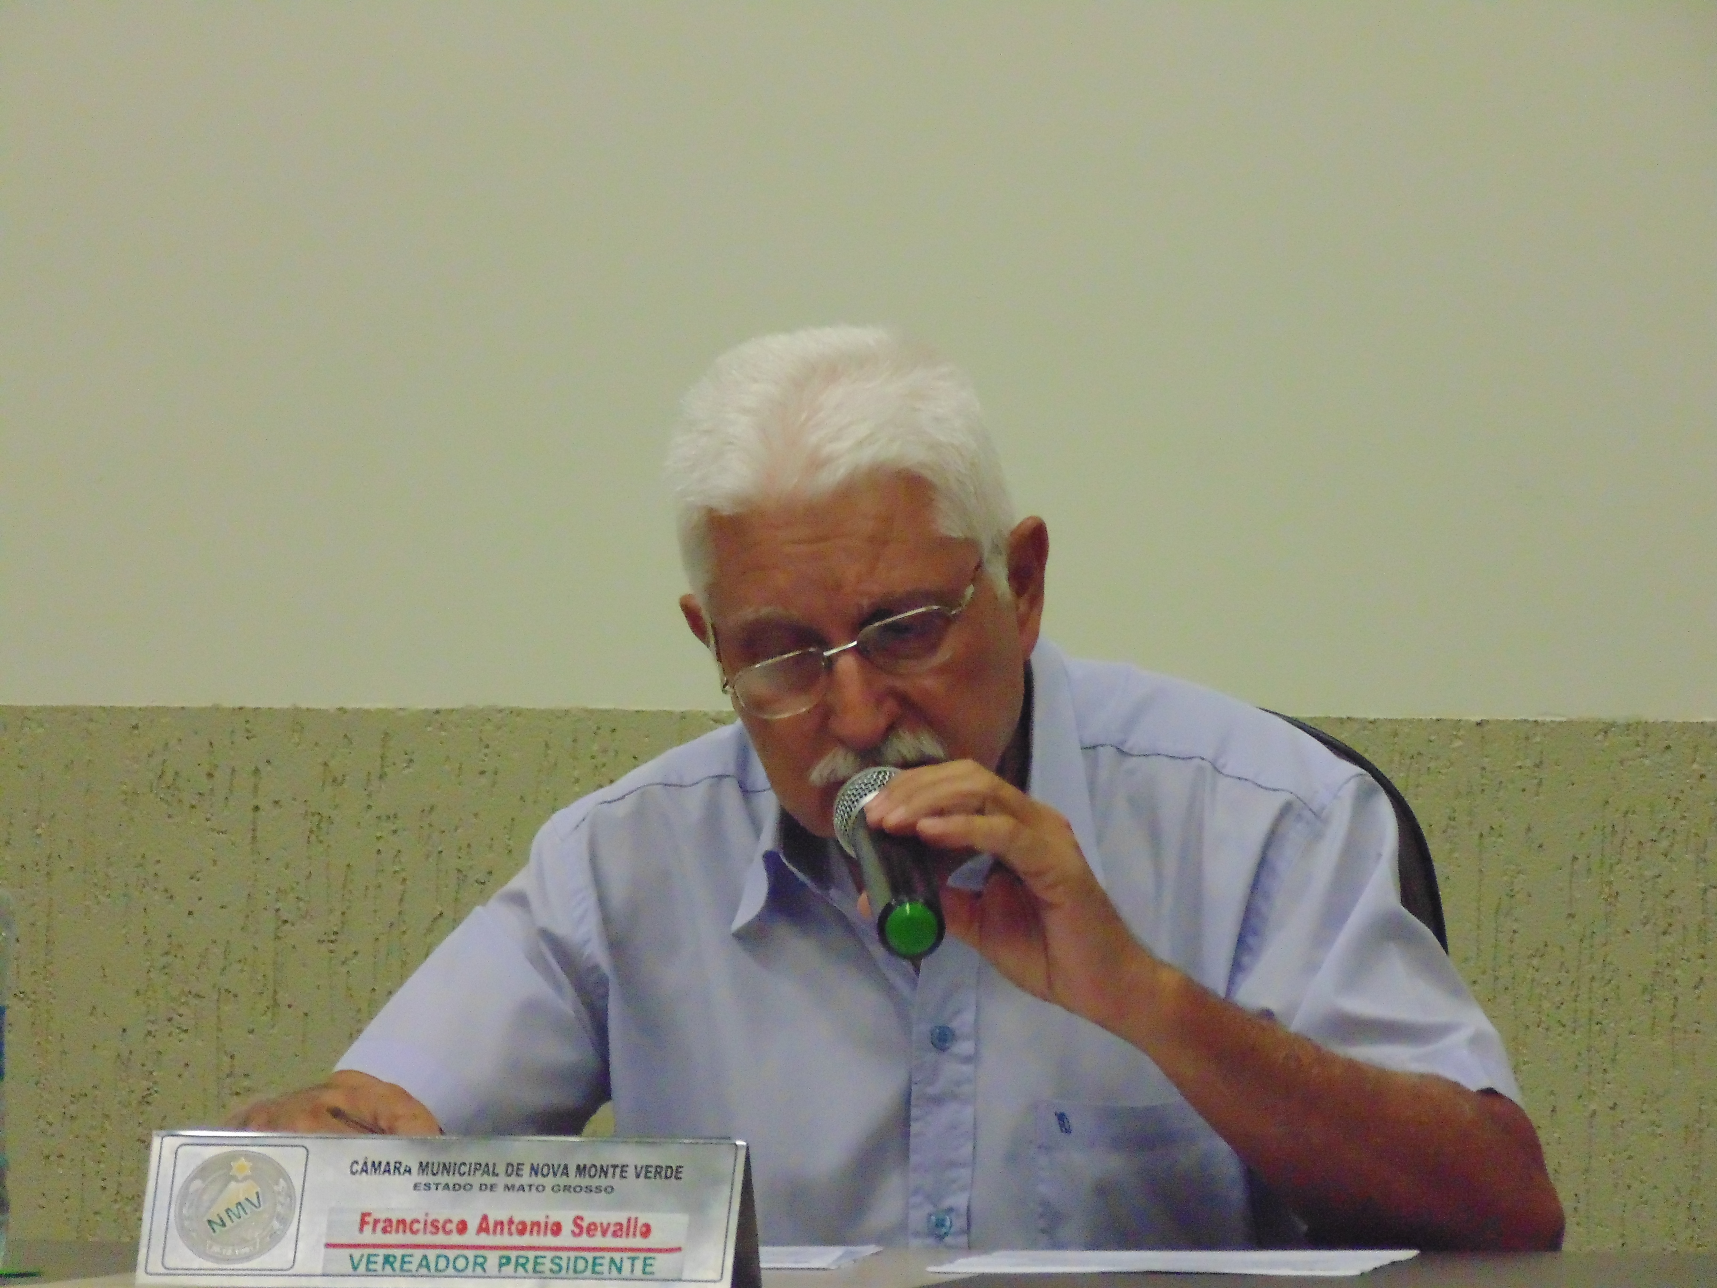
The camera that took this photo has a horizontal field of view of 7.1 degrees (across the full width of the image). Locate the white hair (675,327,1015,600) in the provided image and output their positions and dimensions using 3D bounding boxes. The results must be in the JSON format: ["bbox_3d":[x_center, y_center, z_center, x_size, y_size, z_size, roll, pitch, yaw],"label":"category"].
[{"bbox_3d":[-0.009,-0.070,7.320,0.185,0.190,0.210,-10,23,12],"label":"white hair"}]

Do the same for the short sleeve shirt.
[{"bbox_3d":[0.040,0.255,7.400,0.620,0.550,0.380,1,10,5],"label":"short sleeve shirt"}]

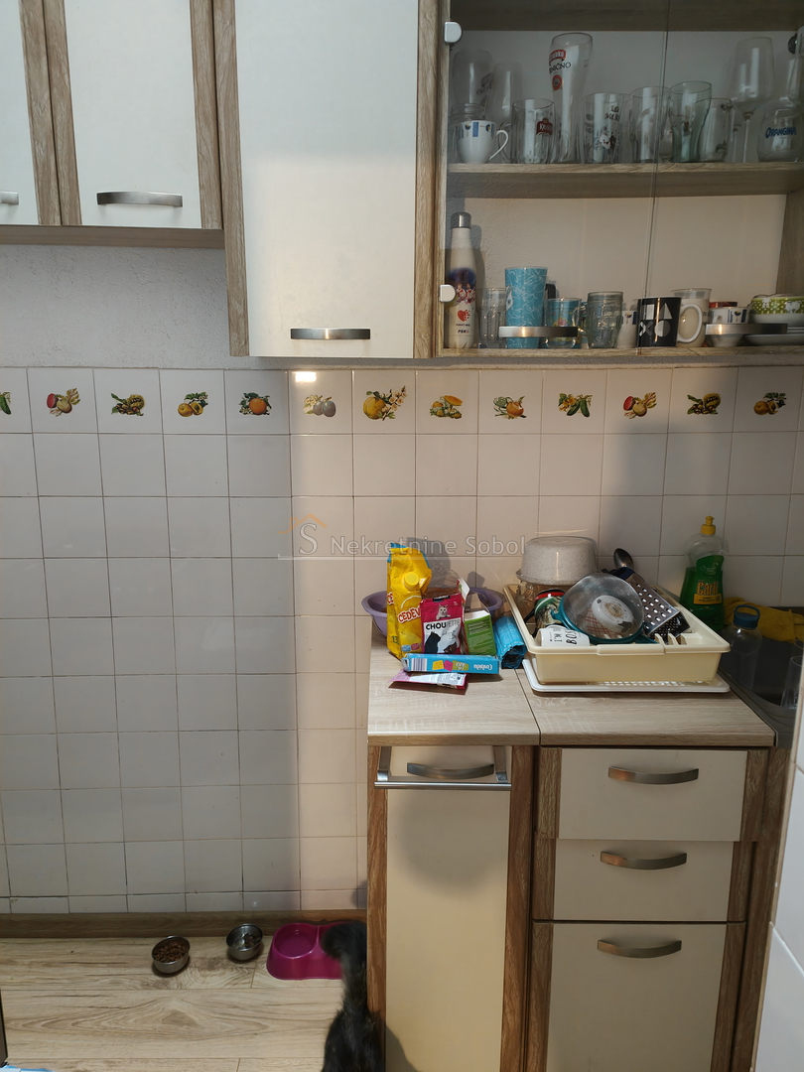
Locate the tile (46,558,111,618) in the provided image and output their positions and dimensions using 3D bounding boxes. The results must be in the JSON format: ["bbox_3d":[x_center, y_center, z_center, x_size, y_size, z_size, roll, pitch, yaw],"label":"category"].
[{"bbox_3d":[-0.800,0.129,1.913,0.150,0.150,0.010,0,9,-2],"label":"tile"}]

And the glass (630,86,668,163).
[{"bbox_3d":[0.499,-0.825,1.565,0.078,0.138,0.078,0,11,-1],"label":"glass"}]

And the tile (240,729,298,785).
[{"bbox_3d":[-0.345,0.575,2.010,0.150,0.150,0.009,0,10,-1],"label":"tile"}]

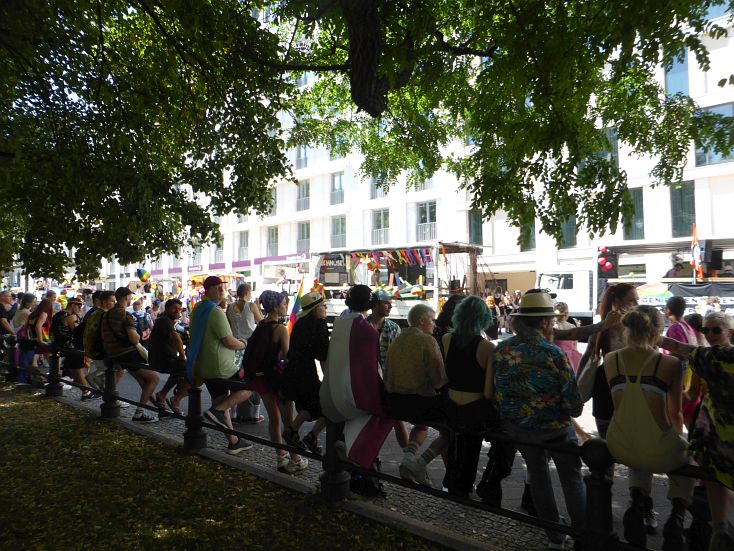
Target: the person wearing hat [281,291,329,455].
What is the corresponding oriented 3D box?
[{"bbox_3d":[-0.500,0.806,4.439,0.560,1.340,0.450,3,-4,-44],"label":"person wearing hat"}]

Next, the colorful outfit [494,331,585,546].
[{"bbox_3d":[1.040,1.019,3.082,0.520,1.360,0.470,-2,-4,36],"label":"colorful outfit"}]

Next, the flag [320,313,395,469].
[{"bbox_3d":[-0.079,0.854,3.812,0.480,1.160,0.320,-2,-4,34],"label":"flag"}]

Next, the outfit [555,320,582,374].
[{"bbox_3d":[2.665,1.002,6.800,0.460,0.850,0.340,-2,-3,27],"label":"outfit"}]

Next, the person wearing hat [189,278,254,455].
[{"bbox_3d":[-1.362,0.849,4.800,0.520,1.640,0.620,-3,-4,45],"label":"person wearing hat"}]

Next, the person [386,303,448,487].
[{"bbox_3d":[0.359,0.844,3.550,0.460,1.400,0.620,-2,-4,33],"label":"person"}]

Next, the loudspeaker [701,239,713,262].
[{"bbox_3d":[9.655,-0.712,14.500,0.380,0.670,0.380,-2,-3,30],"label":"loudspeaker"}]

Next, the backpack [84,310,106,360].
[{"bbox_3d":[-3.360,0.743,6.300,0.320,0.550,0.250,-3,-4,45],"label":"backpack"}]

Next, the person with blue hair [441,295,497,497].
[{"bbox_3d":[0.682,0.856,3.425,0.430,1.440,0.500,-2,-4,34],"label":"person with blue hair"}]

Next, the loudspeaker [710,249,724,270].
[{"bbox_3d":[12.512,-0.536,18.200,0.420,0.720,0.400,-2,-4,38],"label":"loudspeaker"}]

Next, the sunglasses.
[{"bbox_3d":[2.142,0.337,3.120,0.140,0.050,0.145,1,-3,-25],"label":"sunglasses"}]

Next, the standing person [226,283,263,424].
[{"bbox_3d":[-1.571,1.015,6.651,0.460,1.760,0.400,-1,-3,15],"label":"standing person"}]

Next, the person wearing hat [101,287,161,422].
[{"bbox_3d":[-3.127,1.031,6.737,0.760,1.700,0.480,3,-4,-43],"label":"person wearing hat"}]

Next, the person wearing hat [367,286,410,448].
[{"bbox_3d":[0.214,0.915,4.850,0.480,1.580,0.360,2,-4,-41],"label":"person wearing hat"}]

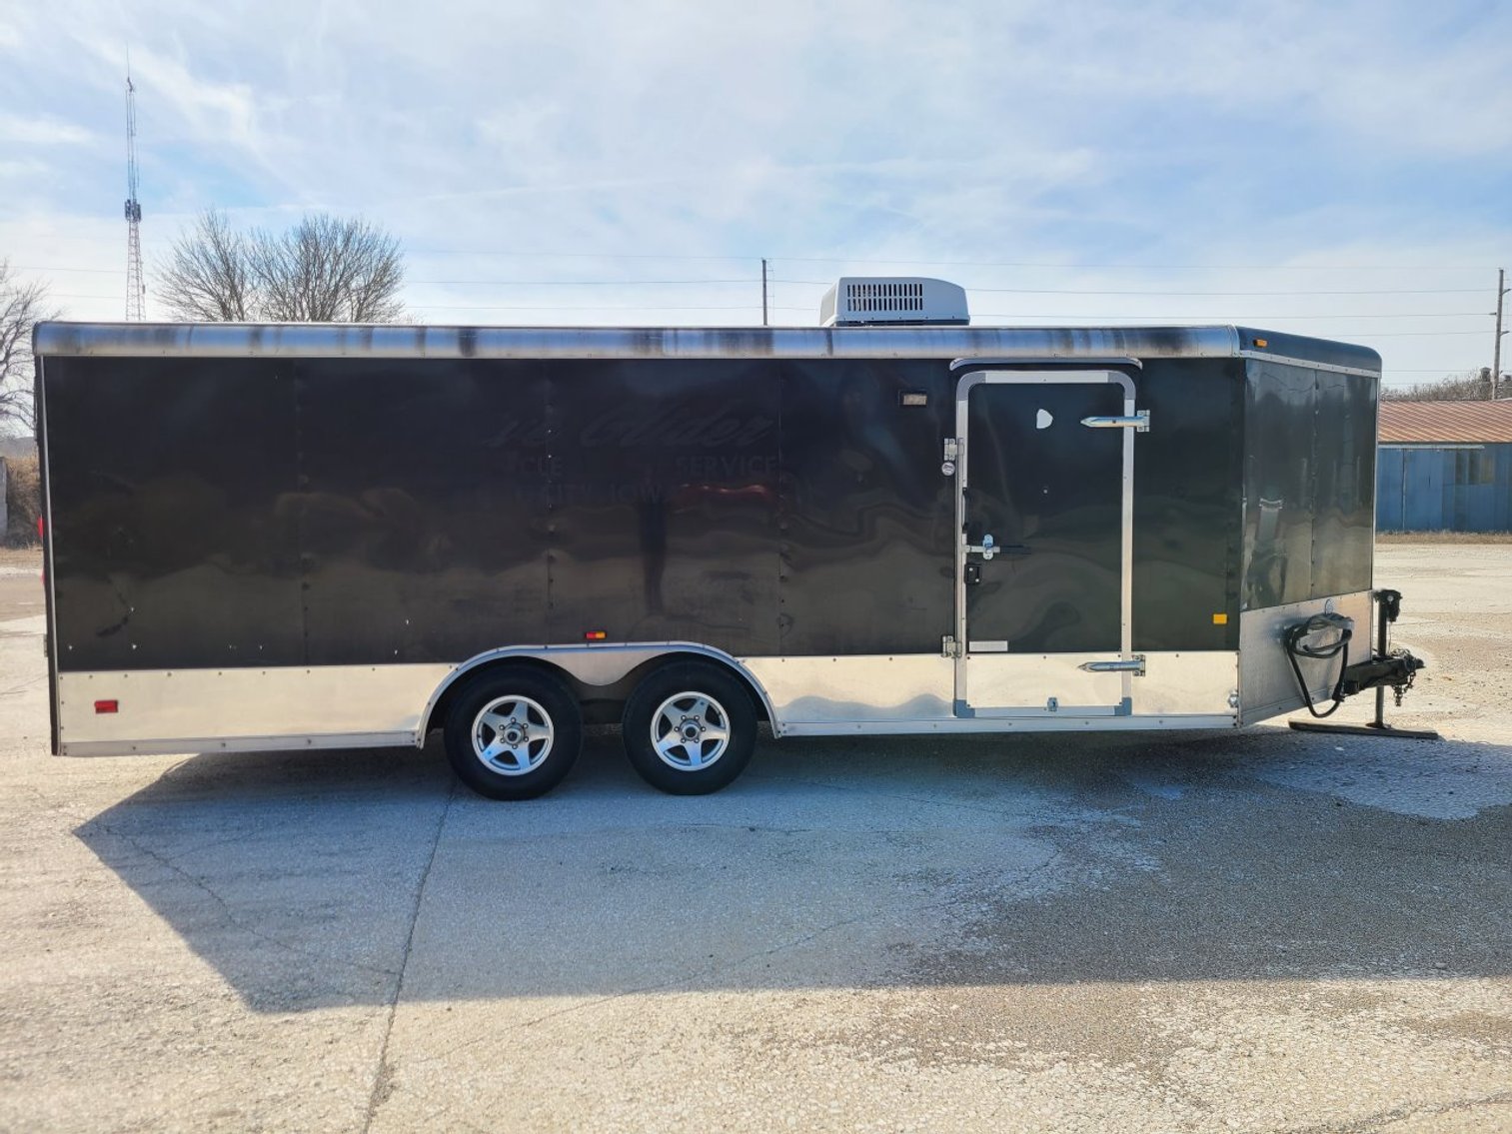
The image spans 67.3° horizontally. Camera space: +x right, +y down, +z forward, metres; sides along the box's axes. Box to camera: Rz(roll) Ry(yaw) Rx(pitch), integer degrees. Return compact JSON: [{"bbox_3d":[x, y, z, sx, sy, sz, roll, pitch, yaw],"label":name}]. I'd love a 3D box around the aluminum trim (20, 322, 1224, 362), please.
[{"bbox_3d":[-0.480,-1.161,5.840,6.150,0.180,0.120,-1,4,-4],"label":"aluminum trim"}]

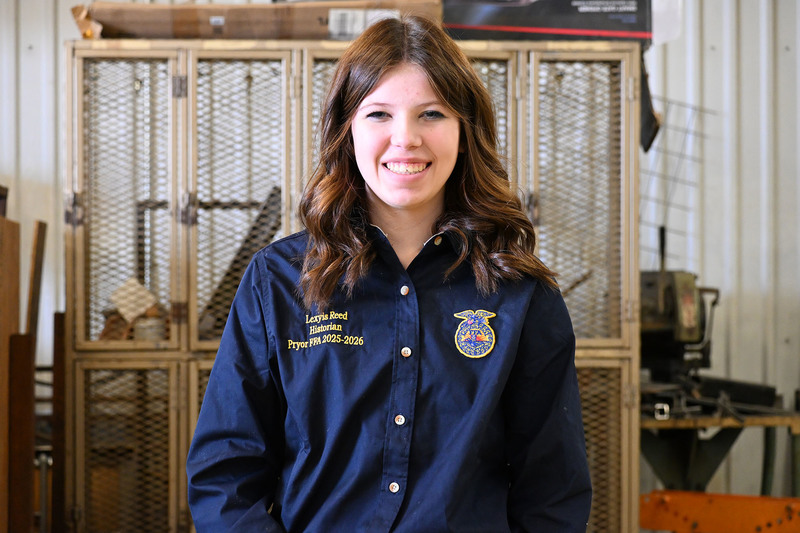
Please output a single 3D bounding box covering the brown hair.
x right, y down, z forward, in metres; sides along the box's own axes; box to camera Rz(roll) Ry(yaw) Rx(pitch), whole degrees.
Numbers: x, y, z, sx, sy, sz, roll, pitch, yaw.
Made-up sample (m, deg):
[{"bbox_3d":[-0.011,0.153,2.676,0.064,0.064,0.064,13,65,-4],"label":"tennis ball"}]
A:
[{"bbox_3d":[0.033,-0.126,2.030,0.310,0.355,0.250,0,3,0],"label":"brown hair"}]

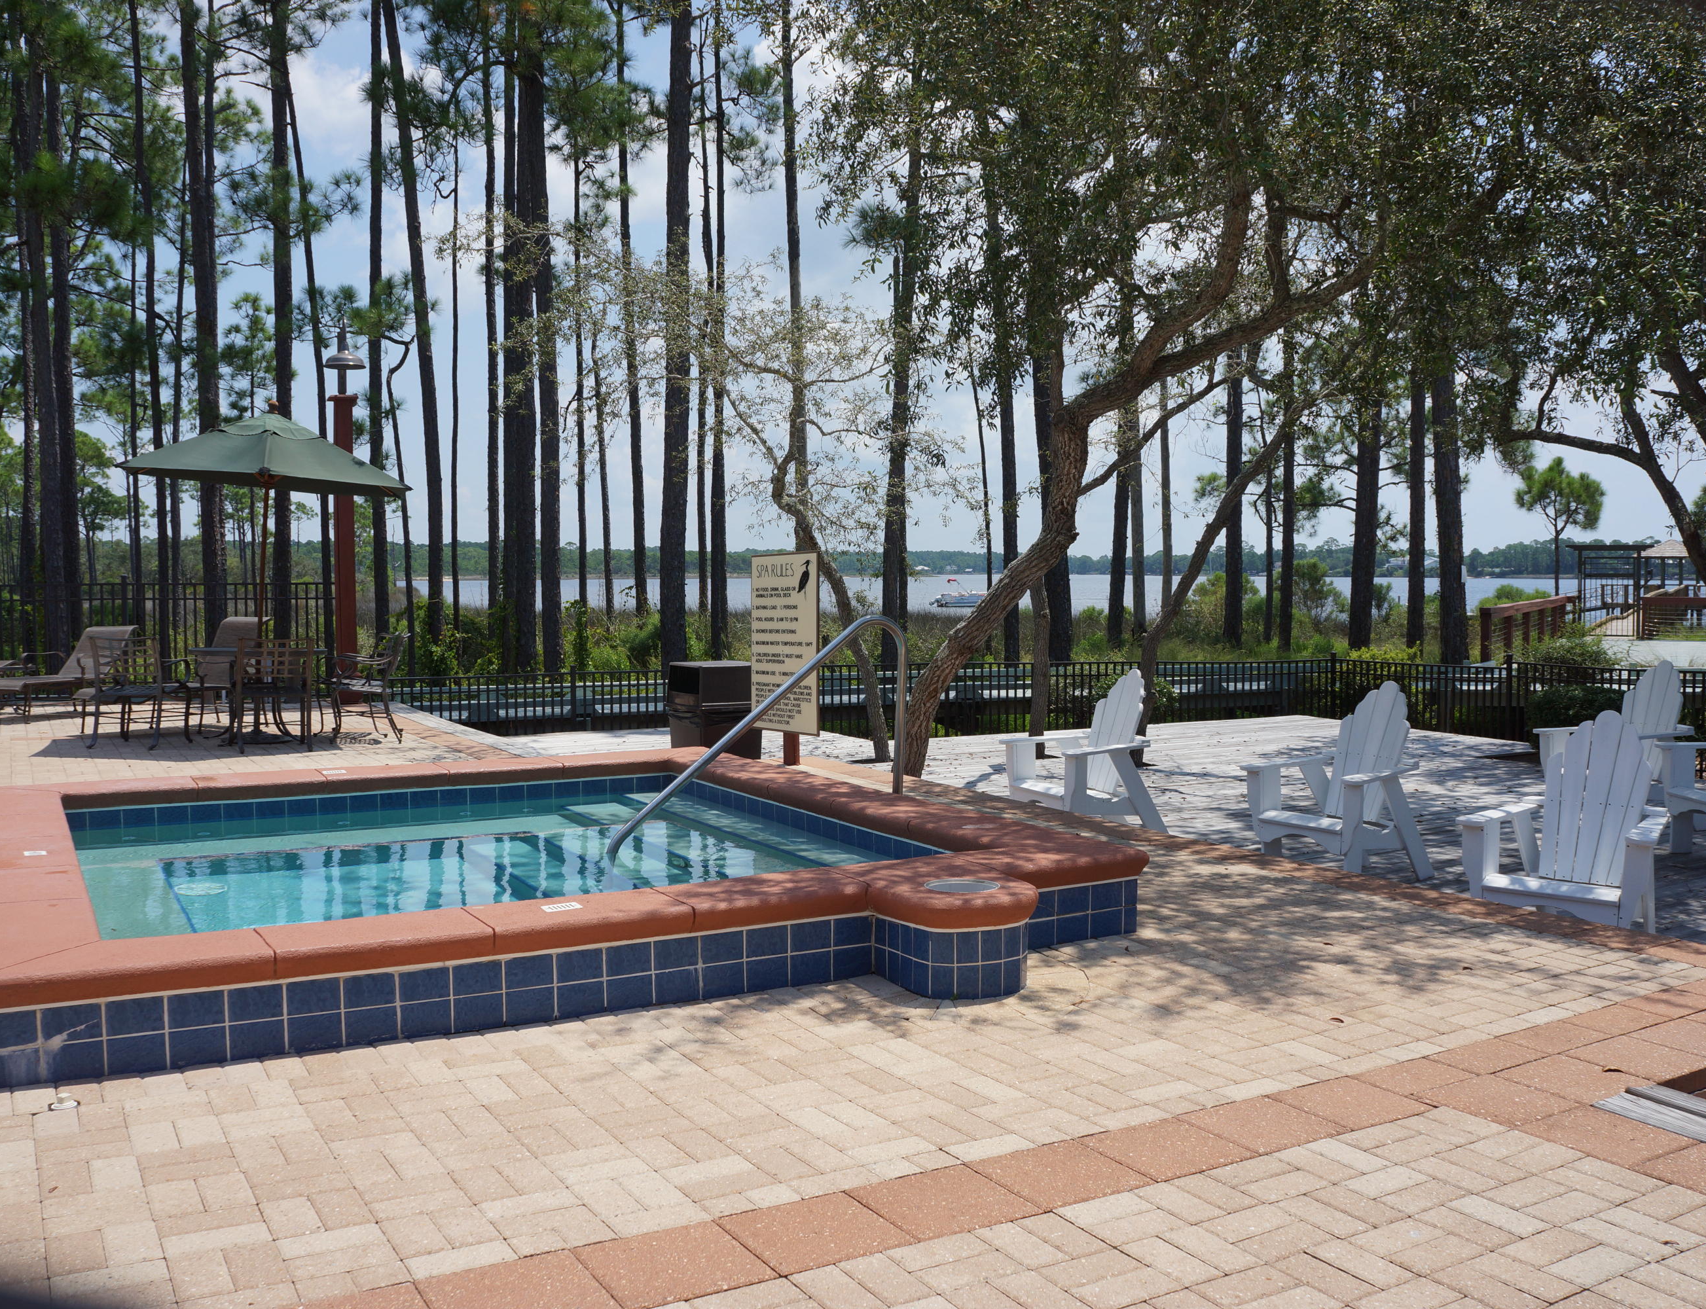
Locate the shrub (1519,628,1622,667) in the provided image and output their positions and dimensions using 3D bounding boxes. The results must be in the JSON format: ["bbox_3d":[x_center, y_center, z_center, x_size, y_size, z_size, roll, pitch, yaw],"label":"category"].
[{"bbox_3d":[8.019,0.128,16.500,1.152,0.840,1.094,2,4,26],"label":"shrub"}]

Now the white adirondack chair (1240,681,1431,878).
[{"bbox_3d":[2.480,0.644,7.371,0.867,1.002,0.765,-2,4,-35],"label":"white adirondack chair"}]

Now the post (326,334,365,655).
[{"bbox_3d":[-5.190,-1.411,15.166,0.420,3.830,0.420,-1,3,-19],"label":"post"}]

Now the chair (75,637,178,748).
[{"bbox_3d":[-5.488,0.274,11.339,0.600,0.860,0.620,0,3,6],"label":"chair"}]

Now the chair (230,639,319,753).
[{"bbox_3d":[-4.407,0.285,11.139,0.600,0.860,0.620,-1,3,-18],"label":"chair"}]

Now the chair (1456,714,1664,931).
[{"bbox_3d":[2.870,0.725,5.802,0.765,1.002,0.867,3,4,43],"label":"chair"}]

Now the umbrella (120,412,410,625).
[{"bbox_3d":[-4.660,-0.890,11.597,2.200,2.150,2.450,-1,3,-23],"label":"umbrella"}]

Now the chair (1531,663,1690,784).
[{"bbox_3d":[4.699,0.554,8.899,0.867,1.002,0.765,-2,4,-26],"label":"chair"}]

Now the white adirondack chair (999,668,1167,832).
[{"bbox_3d":[1.358,0.591,8.400,0.867,1.002,0.765,-2,4,-30],"label":"white adirondack chair"}]

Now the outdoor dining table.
[{"bbox_3d":[-4.720,0.320,11.666,1.070,0.730,1.070,-1,3,-23],"label":"outdoor dining table"}]

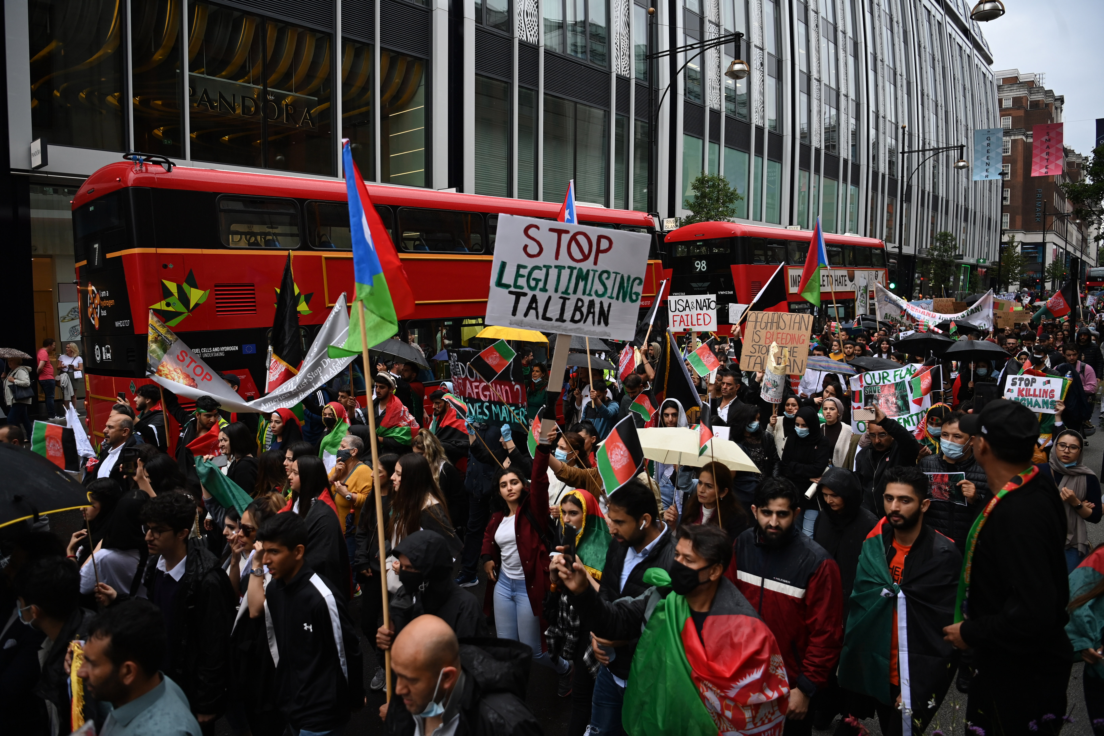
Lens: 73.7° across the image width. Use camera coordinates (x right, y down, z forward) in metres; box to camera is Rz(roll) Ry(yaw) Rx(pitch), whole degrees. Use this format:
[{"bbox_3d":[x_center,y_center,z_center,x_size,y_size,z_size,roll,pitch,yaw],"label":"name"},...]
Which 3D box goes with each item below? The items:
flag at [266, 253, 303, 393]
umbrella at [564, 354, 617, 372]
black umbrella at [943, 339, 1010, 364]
[{"bbox_3d":[-2.616,-0.414,7.200,0.330,1.400,0.220,-2,6,-23],"label":"flag"},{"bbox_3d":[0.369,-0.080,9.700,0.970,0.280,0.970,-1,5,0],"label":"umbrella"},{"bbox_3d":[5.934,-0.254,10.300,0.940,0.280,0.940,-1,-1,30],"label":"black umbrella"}]

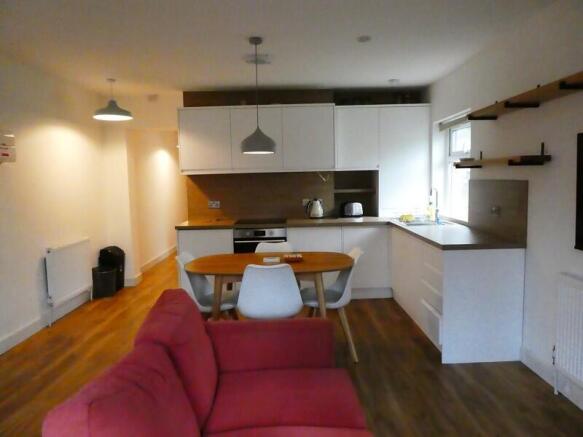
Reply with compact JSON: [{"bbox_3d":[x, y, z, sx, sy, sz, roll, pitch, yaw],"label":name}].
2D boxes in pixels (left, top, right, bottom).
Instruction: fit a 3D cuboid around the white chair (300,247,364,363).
[{"bbox_3d":[0.319,0.669,3.255,0.540,0.820,0.480,-1,6,-1],"label":"white chair"}]

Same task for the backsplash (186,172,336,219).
[{"bbox_3d":[-0.362,-0.272,4.940,1.800,0.560,0.020,-1,6,-1],"label":"backsplash"}]

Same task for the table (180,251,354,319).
[{"bbox_3d":[-0.157,0.718,3.234,1.300,0.750,0.790,-1,6,-1],"label":"table"}]

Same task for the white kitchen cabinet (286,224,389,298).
[{"bbox_3d":[0.539,0.483,4.864,1.152,0.867,0.589,-1,6,0],"label":"white kitchen cabinet"}]

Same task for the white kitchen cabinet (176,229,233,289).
[{"bbox_3d":[-0.943,0.443,4.733,0.600,0.715,0.570,-1,6,-1],"label":"white kitchen cabinet"}]

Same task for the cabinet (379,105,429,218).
[{"bbox_3d":[1.329,-0.680,4.907,0.599,1.301,0.341,-1,6,0],"label":"cabinet"}]

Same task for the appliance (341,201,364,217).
[{"bbox_3d":[0.743,-0.112,4.957,0.260,0.185,0.180,-1,6,-1],"label":"appliance"}]

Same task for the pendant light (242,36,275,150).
[{"bbox_3d":[-0.253,-0.909,3.017,0.265,0.835,0.265,-1,6,-1],"label":"pendant light"}]

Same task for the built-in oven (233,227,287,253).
[{"bbox_3d":[-0.340,0.380,4.812,0.601,0.600,0.560,-1,6,0],"label":"built-in oven"}]

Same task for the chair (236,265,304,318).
[{"bbox_3d":[-0.145,0.703,3.071,0.480,0.825,0.530,-1,6,0],"label":"chair"}]

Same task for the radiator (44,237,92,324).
[{"bbox_3d":[-2.407,0.621,4.367,0.105,0.690,0.830,-1,6,0],"label":"radiator"}]

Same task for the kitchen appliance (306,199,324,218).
[{"bbox_3d":[0.297,-0.122,4.976,0.215,0.245,0.160,-1,6,0],"label":"kitchen appliance"}]

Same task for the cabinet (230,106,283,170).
[{"bbox_3d":[-0.405,-0.913,4.740,0.600,0.740,0.300,-1,6,-1],"label":"cabinet"}]

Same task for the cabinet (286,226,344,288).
[{"bbox_3d":[0.257,0.413,4.745,0.600,0.715,0.570,-1,6,-1],"label":"cabinet"}]

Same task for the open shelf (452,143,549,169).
[{"bbox_3d":[1.567,-0.479,3.127,0.240,0.140,1.030,-1,6,-1],"label":"open shelf"}]

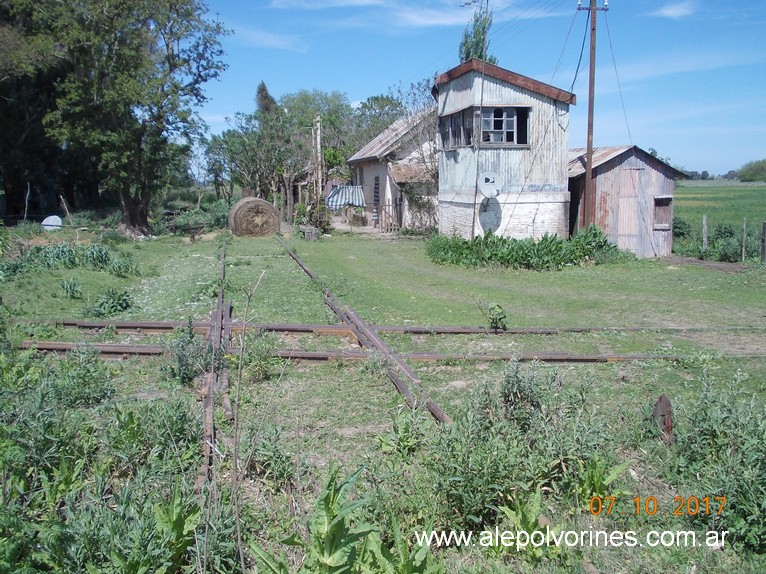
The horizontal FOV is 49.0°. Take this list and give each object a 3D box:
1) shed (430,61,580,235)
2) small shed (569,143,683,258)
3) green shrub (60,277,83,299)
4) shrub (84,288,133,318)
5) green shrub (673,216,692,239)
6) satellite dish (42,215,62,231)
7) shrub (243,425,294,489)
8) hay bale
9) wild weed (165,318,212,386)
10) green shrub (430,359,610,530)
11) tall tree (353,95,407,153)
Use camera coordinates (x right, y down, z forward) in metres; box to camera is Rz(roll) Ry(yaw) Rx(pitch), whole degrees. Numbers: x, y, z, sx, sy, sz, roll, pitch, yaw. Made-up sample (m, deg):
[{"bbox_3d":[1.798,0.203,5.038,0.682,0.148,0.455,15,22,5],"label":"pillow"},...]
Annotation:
[{"bbox_3d":[3.149,-3.334,22.454,2.750,4.824,3.370,-2,7,-12],"label":"shed"},{"bbox_3d":[5.901,-2.330,22.714,3.110,2.835,3.300,-2,8,-15],"label":"small shed"},{"bbox_3d":[-5.270,-0.004,14.193,0.360,0.340,0.330,-3,8,-20],"label":"green shrub"},{"bbox_3d":[-3.960,0.223,12.095,0.660,0.360,0.500,-3,8,-18],"label":"shrub"},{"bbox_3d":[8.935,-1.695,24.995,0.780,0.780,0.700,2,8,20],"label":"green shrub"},{"bbox_3d":[-11.575,-2.242,29.441,0.700,0.600,0.220,-3,-4,-21],"label":"satellite dish"},{"bbox_3d":[-0.724,1.057,5.275,0.310,0.340,0.280,-1,7,-8],"label":"shrub"},{"bbox_3d":[-4.535,-2.464,29.407,1.500,1.330,1.250,-3,8,-20],"label":"hay bale"},{"bbox_3d":[-1.862,0.604,7.951,0.420,0.580,0.380,-2,7,-13],"label":"wild weed"},{"bbox_3d":[0.830,0.905,5.104,1.040,0.660,1.100,1,7,9],"label":"green shrub"},{"bbox_3d":[-0.266,-7.449,47.439,4.000,6.579,4.000,0,7,0],"label":"tall tree"}]

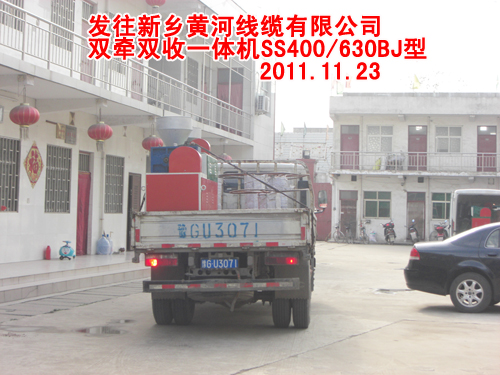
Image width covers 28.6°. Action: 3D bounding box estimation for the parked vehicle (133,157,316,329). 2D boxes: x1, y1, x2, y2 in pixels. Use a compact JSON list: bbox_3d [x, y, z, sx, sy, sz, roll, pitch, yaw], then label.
[{"bbox_3d":[-0.090,0.670,14.290,2.080,2.280,5.900,1,-1,5],"label":"parked vehicle"}]

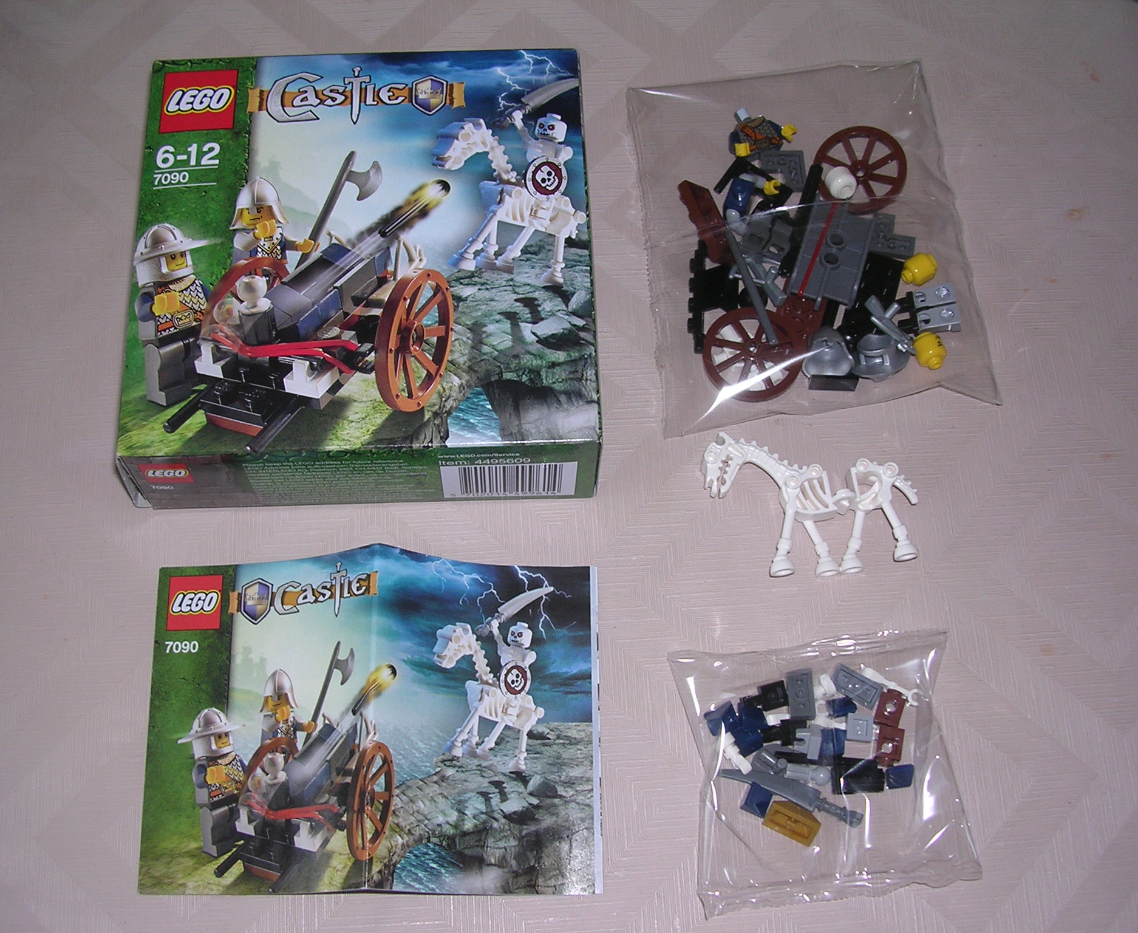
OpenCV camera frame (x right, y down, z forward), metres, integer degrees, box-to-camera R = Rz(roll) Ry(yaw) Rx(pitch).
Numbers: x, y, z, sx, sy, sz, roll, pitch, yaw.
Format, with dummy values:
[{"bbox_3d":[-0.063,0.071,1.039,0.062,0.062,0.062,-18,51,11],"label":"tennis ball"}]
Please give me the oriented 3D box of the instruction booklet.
[{"bbox_3d":[-0.059,0.075,0.407,0.135,0.017,0.099,0,67,-1],"label":"instruction booklet"}]

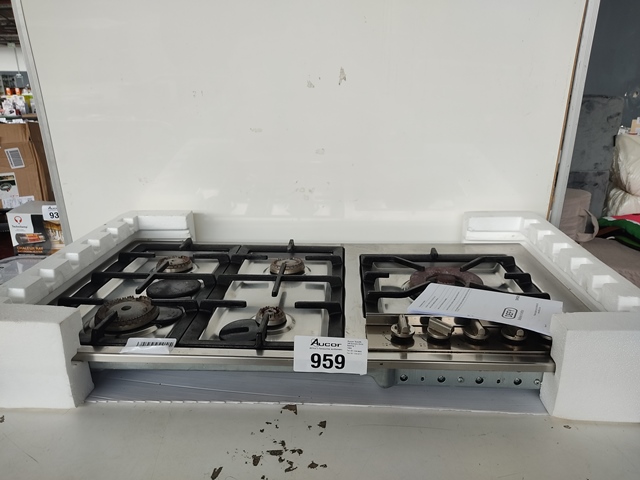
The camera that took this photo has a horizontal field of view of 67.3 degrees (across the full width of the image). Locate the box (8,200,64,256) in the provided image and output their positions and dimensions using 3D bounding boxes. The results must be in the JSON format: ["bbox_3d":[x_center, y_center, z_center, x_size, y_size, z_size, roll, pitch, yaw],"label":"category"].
[{"bbox_3d":[-0.879,-0.039,1.671,0.280,0.152,0.172,0,18,2],"label":"box"}]

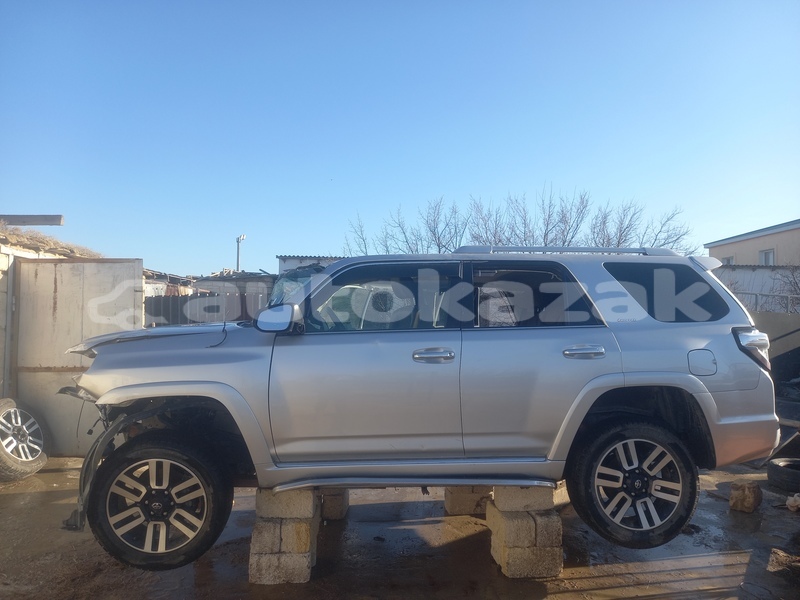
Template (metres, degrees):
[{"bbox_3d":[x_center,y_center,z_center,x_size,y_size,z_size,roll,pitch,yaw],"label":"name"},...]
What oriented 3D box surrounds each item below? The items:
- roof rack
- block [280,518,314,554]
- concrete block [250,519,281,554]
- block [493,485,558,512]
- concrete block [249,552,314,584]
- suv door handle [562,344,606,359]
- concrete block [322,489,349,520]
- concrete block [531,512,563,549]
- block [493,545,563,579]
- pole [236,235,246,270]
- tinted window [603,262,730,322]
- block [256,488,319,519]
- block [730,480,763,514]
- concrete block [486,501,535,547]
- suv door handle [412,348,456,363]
[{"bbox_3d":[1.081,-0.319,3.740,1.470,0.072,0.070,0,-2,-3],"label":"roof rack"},{"bbox_3d":[-0.639,1.477,3.773,0.189,0.198,0.379,0,-2,1],"label":"block"},{"bbox_3d":[-0.837,1.473,3.765,0.182,0.187,0.375,0,1,-2],"label":"concrete block"},{"bbox_3d":[0.812,1.284,3.865,0.385,0.187,0.190,0,1,1],"label":"block"},{"bbox_3d":[-0.734,1.665,3.673,0.383,0.190,0.192,0,-2,1],"label":"concrete block"},{"bbox_3d":[1.073,0.302,3.360,0.252,0.080,0.055,0,1,-4],"label":"suv door handle"},{"bbox_3d":[-0.525,1.643,4.750,0.178,0.187,0.360,0,1,2],"label":"concrete block"},{"bbox_3d":[0.941,1.472,3.860,0.178,0.187,0.370,0,1,-2],"label":"concrete block"},{"bbox_3d":[0.832,1.644,3.715,0.382,0.190,0.192,0,-2,-6],"label":"block"},{"bbox_3d":[-15.960,-2.839,58.000,0.950,7.400,0.400,0,1,0],"label":"pole"},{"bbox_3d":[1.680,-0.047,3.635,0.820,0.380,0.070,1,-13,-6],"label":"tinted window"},{"bbox_3d":[-0.729,1.286,3.755,0.372,0.187,0.190,0,1,-2],"label":"block"},{"bbox_3d":[2.975,1.693,4.987,0.185,0.200,0.230,-2,-3,45],"label":"block"},{"bbox_3d":[0.726,1.458,3.804,0.190,0.194,0.379,0,-2,-6],"label":"concrete block"},{"bbox_3d":[0.201,0.324,3.370,0.250,0.075,0.055,0,-2,-3],"label":"suv door handle"}]

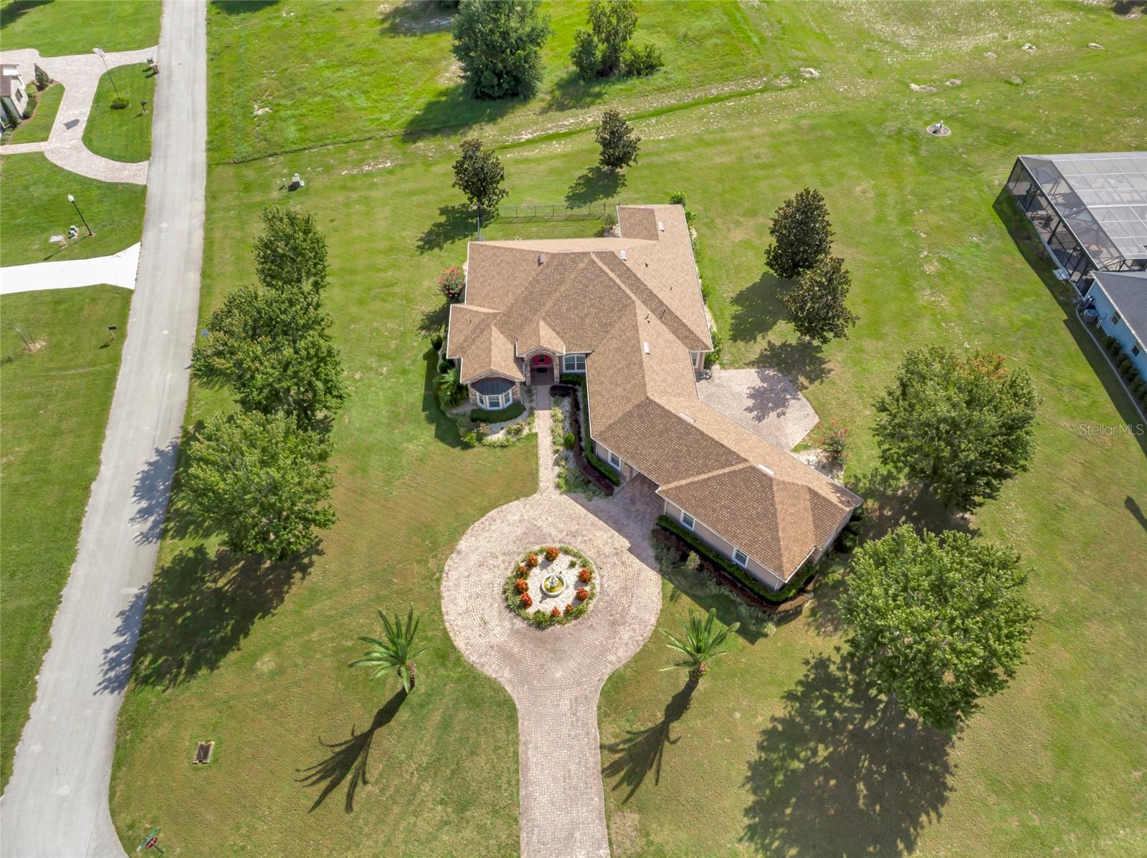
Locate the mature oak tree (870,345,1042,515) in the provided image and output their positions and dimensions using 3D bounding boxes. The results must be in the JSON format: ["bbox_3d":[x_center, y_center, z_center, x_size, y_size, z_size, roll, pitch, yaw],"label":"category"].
[{"bbox_3d":[24.536,0.401,51.859,9.082,12.067,9.499,-1,49,0],"label":"mature oak tree"}]

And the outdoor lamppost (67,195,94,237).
[{"bbox_3d":[-47.484,-20.484,76.608,0.450,4.250,0.450,-1,49,0],"label":"outdoor lamppost"}]

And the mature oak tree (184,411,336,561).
[{"bbox_3d":[-19.389,4.050,50.303,8.718,10.937,7.984,-1,49,0],"label":"mature oak tree"}]

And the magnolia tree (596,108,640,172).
[{"bbox_3d":[4.422,-29.717,82.231,4.569,6.330,4.576,-1,49,0],"label":"magnolia tree"}]

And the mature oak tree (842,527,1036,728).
[{"bbox_3d":[19.291,11.176,43.361,9.444,10.916,10.558,-1,49,0],"label":"mature oak tree"}]

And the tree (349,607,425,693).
[{"bbox_3d":[-10.168,13.431,45.371,4.500,5.800,4.600,-1,49,0],"label":"tree"}]

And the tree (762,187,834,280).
[{"bbox_3d":[19.831,-16.810,69.297,5.417,8.463,5.447,-1,49,0],"label":"tree"}]

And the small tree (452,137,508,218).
[{"bbox_3d":[-9.194,-24.854,77.900,5.432,6.893,5.382,-1,49,0],"label":"small tree"}]

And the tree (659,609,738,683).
[{"bbox_3d":[7.068,12.964,45.437,4.500,5.800,4.200,-1,49,0],"label":"tree"}]

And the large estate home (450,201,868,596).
[{"bbox_3d":[4.406,-6.127,61.087,28.420,7.300,40.657,-2,49,-1],"label":"large estate home"}]

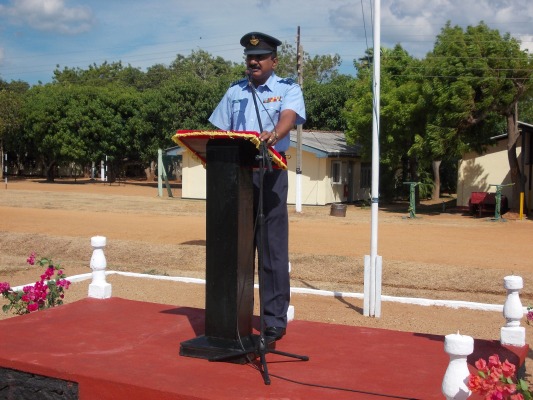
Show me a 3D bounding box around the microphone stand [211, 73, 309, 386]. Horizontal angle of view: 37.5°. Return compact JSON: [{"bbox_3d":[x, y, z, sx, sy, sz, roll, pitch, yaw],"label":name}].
[{"bbox_3d":[-0.040,0.071,3.960,0.520,1.510,0.740,0,2,-9],"label":"microphone stand"}]

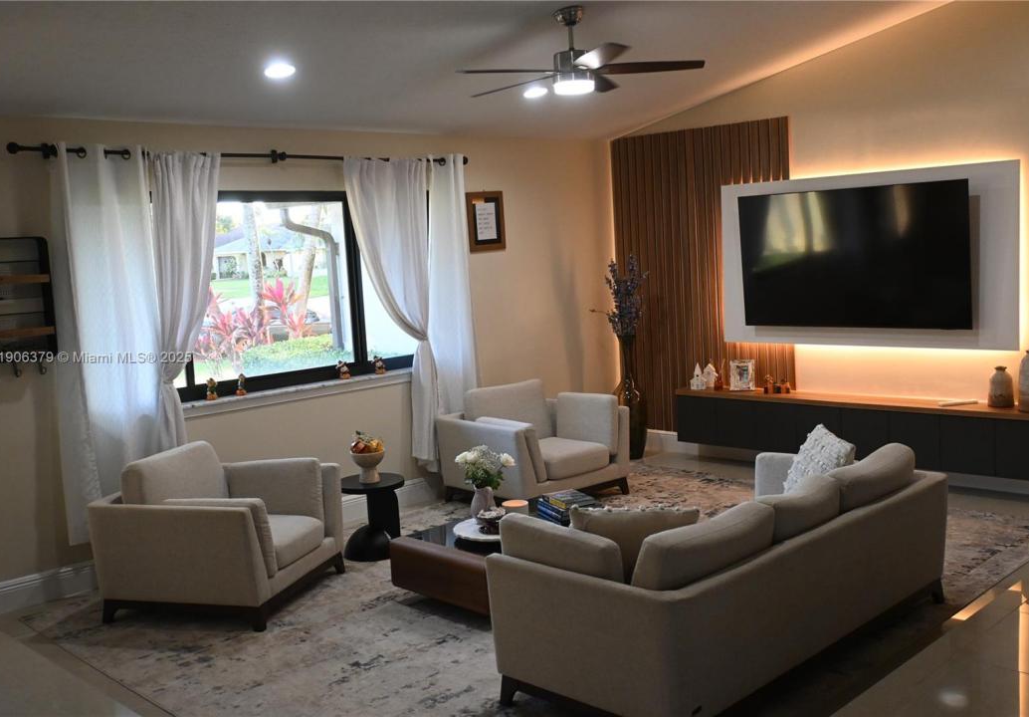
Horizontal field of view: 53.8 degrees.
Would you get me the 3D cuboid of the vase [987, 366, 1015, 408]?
[{"bbox_3d":[2.891,0.166,6.032,0.155,0.225,0.155,-9,8,-44],"label":"vase"}]

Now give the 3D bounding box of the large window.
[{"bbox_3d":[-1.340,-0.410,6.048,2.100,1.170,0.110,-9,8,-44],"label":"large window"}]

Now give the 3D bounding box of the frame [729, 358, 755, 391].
[{"bbox_3d":[1.638,0.119,7.280,0.172,0.220,0.040,-1,-1,21],"label":"frame"}]

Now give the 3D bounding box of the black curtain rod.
[{"bbox_3d":[-1.432,-1.210,6.056,3.027,0.065,0.130,-9,9,-43],"label":"black curtain rod"}]

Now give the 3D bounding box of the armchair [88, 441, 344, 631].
[{"bbox_3d":[-1.505,0.840,5.253,0.901,0.779,0.921,-1,7,17],"label":"armchair"}]

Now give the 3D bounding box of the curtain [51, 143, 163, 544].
[{"bbox_3d":[-2.132,-0.079,5.413,0.590,2.070,0.140,-9,9,-43],"label":"curtain"}]

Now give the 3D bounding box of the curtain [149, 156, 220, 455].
[{"bbox_3d":[-1.770,-0.125,5.730,0.445,2.050,0.140,-9,9,-43],"label":"curtain"}]

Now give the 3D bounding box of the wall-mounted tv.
[{"bbox_3d":[2.157,-0.641,6.542,0.060,0.890,1.550,-14,12,-43],"label":"wall-mounted tv"}]

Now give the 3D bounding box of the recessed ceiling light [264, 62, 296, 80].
[{"bbox_3d":[-1.197,-1.467,5.186,0.170,0.030,0.170,-9,-2,-43],"label":"recessed ceiling light"}]

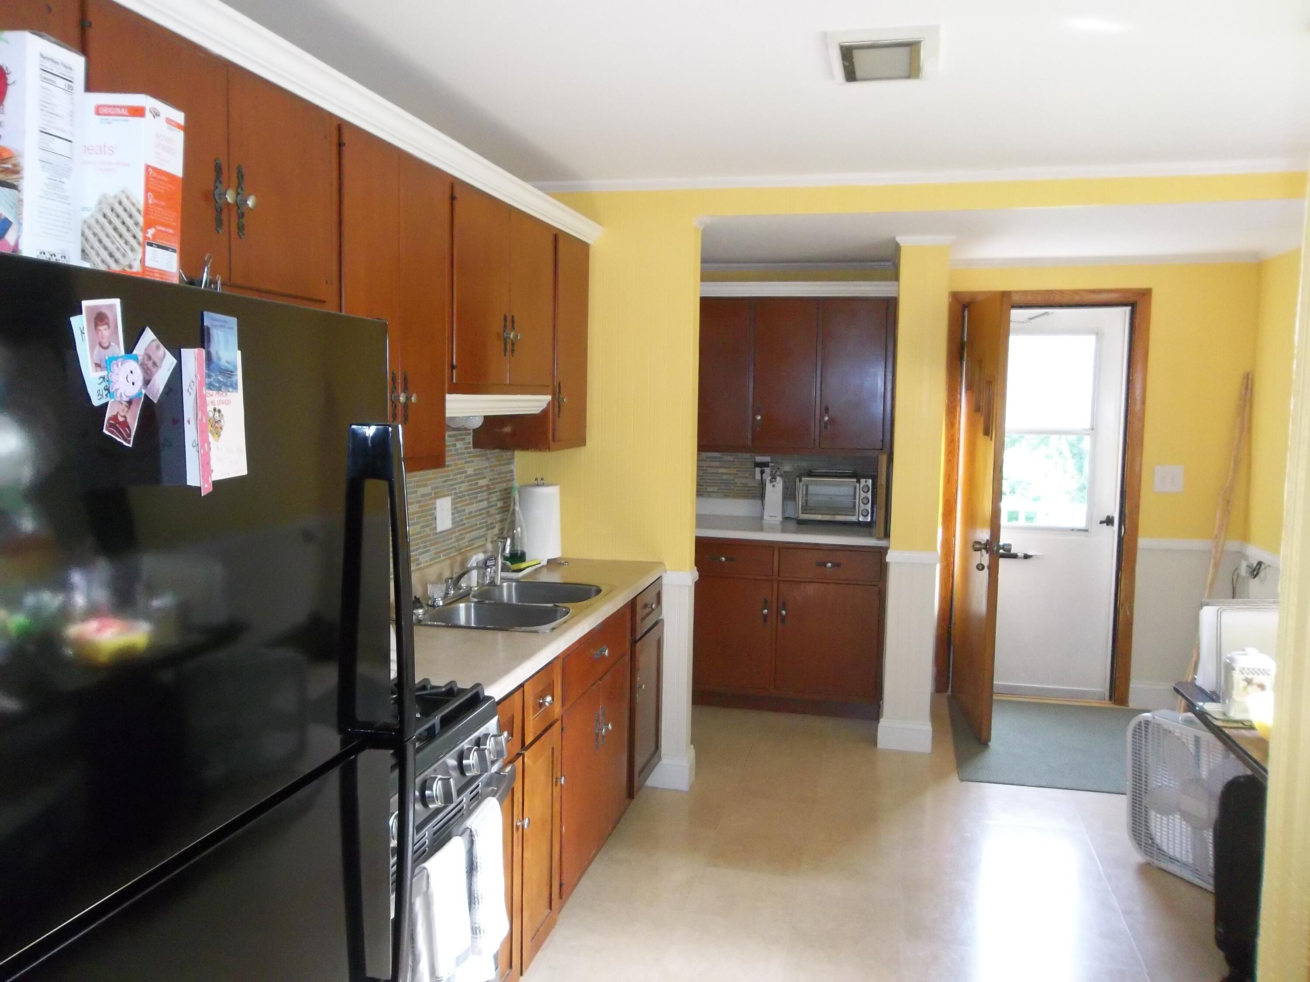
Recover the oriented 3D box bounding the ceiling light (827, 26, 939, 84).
[{"bbox_3d":[0.538,-1.021,2.385,0.242,0.050,0.390,2,5,13],"label":"ceiling light"}]

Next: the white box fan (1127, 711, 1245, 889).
[{"bbox_3d":[1.806,1.016,3.322,0.110,0.515,0.530,-2,6,-28],"label":"white box fan"}]

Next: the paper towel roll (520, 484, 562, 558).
[{"bbox_3d":[-0.458,0.128,4.037,0.160,0.285,0.160,1,5,0],"label":"paper towel roll"}]

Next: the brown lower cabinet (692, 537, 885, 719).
[{"bbox_3d":[0.644,0.637,5.261,1.063,0.863,0.620,2,6,13],"label":"brown lower cabinet"}]

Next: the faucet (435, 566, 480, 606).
[{"bbox_3d":[-0.615,0.290,3.310,0.170,0.115,0.260,2,5,12],"label":"faucet"}]

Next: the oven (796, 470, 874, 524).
[{"bbox_3d":[0.955,0.037,5.427,0.389,0.275,0.265,2,5,12],"label":"oven"}]

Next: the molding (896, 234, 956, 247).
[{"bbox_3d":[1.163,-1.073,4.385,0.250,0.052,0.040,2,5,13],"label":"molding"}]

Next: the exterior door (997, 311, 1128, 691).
[{"bbox_3d":[1.985,0.070,5.329,0.822,2.010,0.045,2,6,13],"label":"exterior door"}]

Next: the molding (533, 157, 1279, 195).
[{"bbox_3d":[0.879,-1.127,3.643,2.850,0.046,0.045,2,6,13],"label":"molding"}]

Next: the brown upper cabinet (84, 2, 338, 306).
[{"bbox_3d":[-0.902,-0.564,1.884,0.305,0.440,0.720,2,5,13],"label":"brown upper cabinet"}]

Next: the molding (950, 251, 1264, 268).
[{"bbox_3d":[2.230,-1.162,5.149,1.500,0.050,0.038,2,5,13],"label":"molding"}]

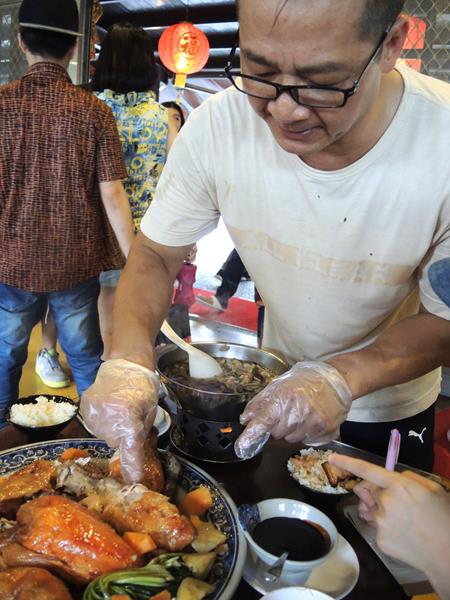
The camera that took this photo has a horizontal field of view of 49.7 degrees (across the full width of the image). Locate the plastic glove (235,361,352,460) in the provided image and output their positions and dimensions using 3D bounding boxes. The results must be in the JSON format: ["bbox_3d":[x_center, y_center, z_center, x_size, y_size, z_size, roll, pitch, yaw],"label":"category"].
[{"bbox_3d":[0.089,0.137,0.610,0.160,0.080,0.100,-34,64,-24],"label":"plastic glove"}]

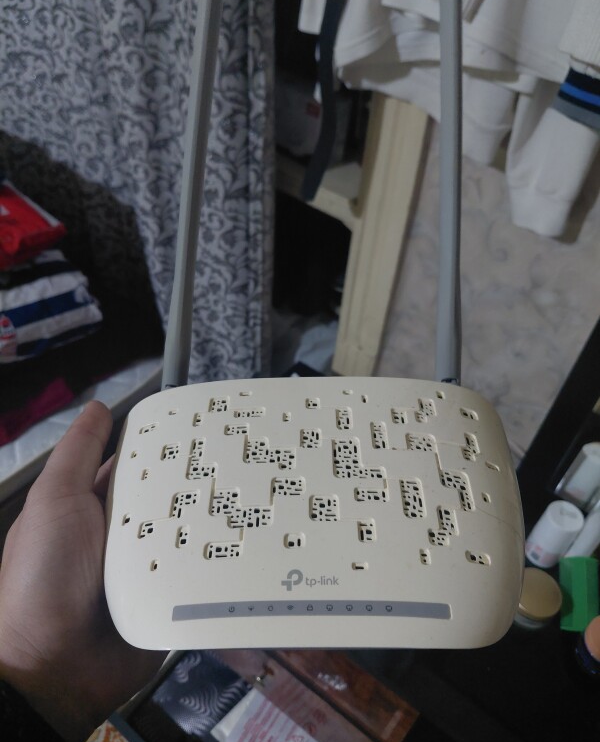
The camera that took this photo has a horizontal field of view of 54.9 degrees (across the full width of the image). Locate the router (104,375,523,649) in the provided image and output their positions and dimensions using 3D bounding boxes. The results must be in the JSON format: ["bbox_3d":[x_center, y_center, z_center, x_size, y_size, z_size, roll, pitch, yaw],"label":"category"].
[{"bbox_3d":[0.007,0.066,0.282,0.195,0.036,0.130,-1,63,1],"label":"router"}]

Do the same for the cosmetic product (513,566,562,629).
[{"bbox_3d":[0.263,0.258,0.658,0.059,0.031,0.059,6,41,0],"label":"cosmetic product"}]

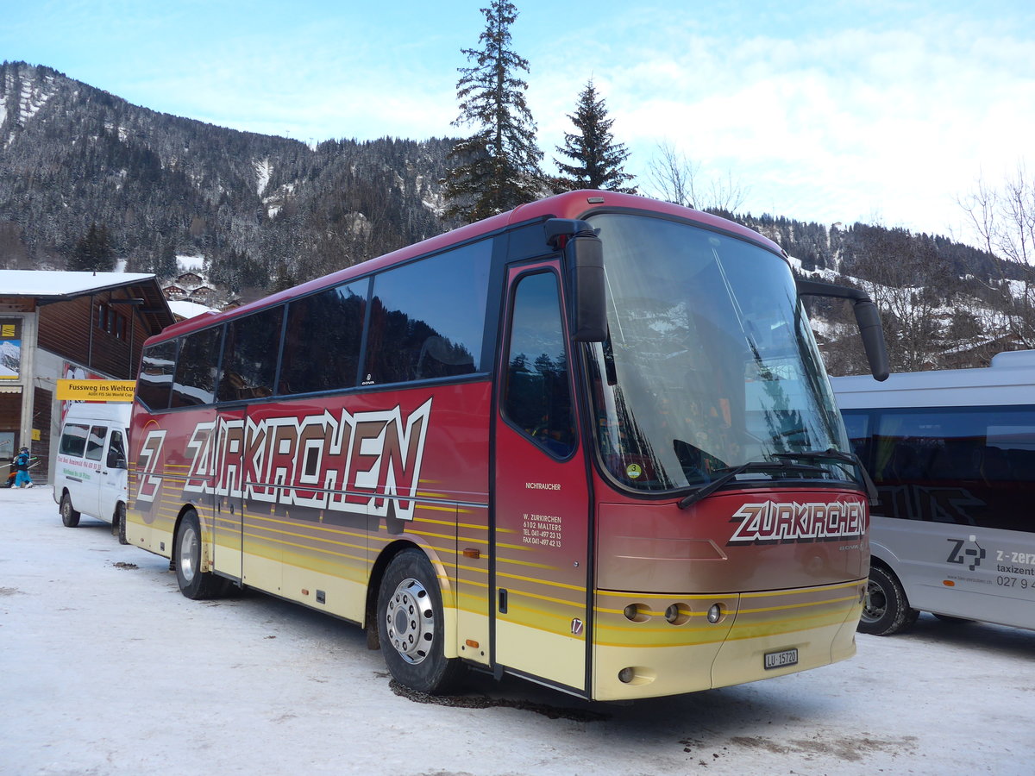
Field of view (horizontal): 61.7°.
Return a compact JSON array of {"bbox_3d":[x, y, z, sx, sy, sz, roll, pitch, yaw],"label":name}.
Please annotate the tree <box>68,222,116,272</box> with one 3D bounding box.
[{"bbox_3d":[-107.998,-33.373,220.000,11.500,19.000,11.500,0,-4,0],"label":"tree"}]

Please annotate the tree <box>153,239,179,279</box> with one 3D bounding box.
[{"bbox_3d":[-137.820,-49.886,340.000,10.000,18.000,10.000,0,-4,0],"label":"tree"}]

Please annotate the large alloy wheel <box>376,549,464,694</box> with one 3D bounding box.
[{"bbox_3d":[-0.660,1.662,6.216,0.300,1.000,1.000,3,-5,-38],"label":"large alloy wheel"}]

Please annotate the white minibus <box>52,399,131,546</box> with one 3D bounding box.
[{"bbox_3d":[-7.470,1.610,17.600,1.960,2.580,5.000,4,-4,-45],"label":"white minibus"}]

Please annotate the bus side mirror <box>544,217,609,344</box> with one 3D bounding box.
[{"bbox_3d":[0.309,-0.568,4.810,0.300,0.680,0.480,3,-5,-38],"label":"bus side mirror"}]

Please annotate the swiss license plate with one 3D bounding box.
[{"bbox_3d":[1.563,1.607,5.135,0.310,0.092,0.015,6,-7,-38],"label":"swiss license plate"}]

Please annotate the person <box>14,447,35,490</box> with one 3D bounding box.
[{"bbox_3d":[-19.613,3.185,34.500,0.750,1.680,0.600,-1,-4,16],"label":"person"}]

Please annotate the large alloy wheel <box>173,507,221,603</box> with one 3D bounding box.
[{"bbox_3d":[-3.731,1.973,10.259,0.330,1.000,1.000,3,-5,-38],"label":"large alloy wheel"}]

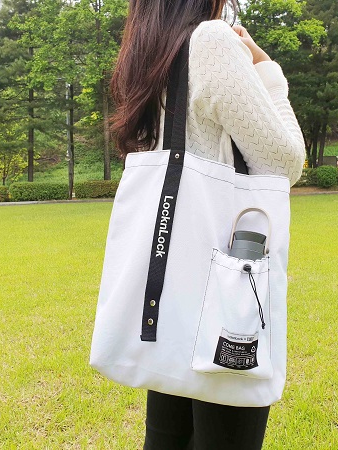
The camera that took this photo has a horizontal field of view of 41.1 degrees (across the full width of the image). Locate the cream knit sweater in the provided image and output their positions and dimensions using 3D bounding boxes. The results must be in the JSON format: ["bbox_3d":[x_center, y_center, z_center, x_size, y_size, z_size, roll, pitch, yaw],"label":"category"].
[{"bbox_3d":[0.060,-0.175,1.070,0.370,0.530,0.430,-5,8,-34],"label":"cream knit sweater"}]

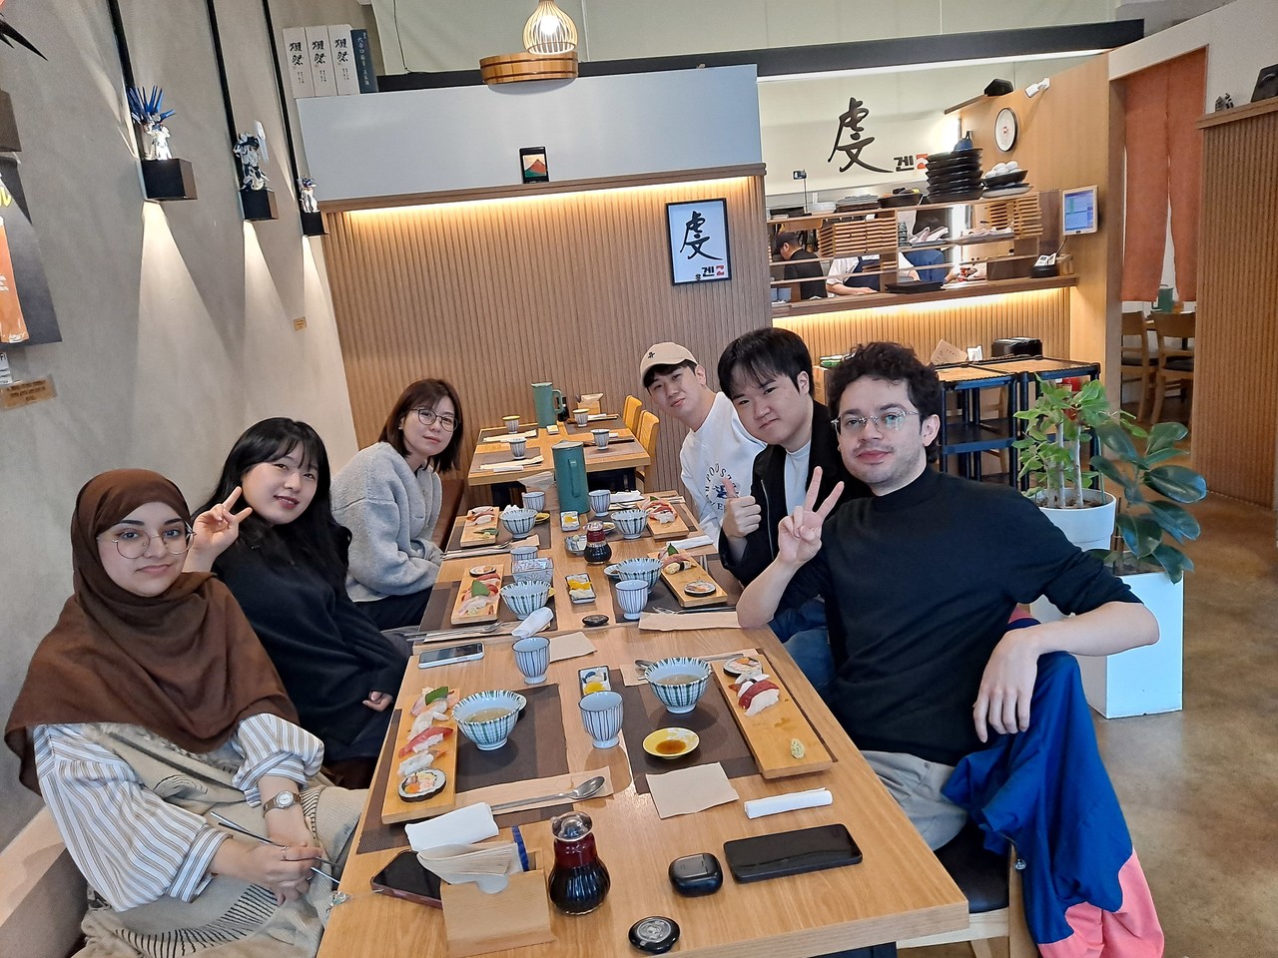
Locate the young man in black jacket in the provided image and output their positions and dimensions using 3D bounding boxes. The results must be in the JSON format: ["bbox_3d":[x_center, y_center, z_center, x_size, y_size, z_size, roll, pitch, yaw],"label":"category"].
[{"bbox_3d":[0.352,0.344,2.085,0.700,1.360,0.540,-17,17,-42],"label":"young man in black jacket"}]

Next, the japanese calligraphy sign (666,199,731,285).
[{"bbox_3d":[0.329,-1.288,5.006,0.328,0.432,0.022,-7,13,-6],"label":"japanese calligraphy sign"}]

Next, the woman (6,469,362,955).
[{"bbox_3d":[-0.668,0.608,1.595,0.680,1.240,0.560,4,16,38],"label":"woman"}]

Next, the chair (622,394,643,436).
[{"bbox_3d":[-0.202,-0.013,5.025,0.500,0.790,0.440,-8,13,-8],"label":"chair"}]

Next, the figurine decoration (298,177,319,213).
[{"bbox_3d":[-1.587,-1.364,4.431,0.090,0.148,0.075,-15,15,-35],"label":"figurine decoration"}]

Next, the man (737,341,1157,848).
[{"bbox_3d":[0.401,0.462,1.560,0.740,1.330,0.640,4,16,37],"label":"man"}]

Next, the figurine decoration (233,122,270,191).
[{"bbox_3d":[-1.496,-1.242,3.560,0.110,0.230,0.085,-15,16,-35],"label":"figurine decoration"}]

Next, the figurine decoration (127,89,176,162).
[{"bbox_3d":[-1.394,-1.023,2.651,0.110,0.195,0.085,-15,16,-35],"label":"figurine decoration"}]

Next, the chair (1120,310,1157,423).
[{"bbox_3d":[3.731,-0.861,6.835,0.500,0.785,0.440,-11,14,-20],"label":"chair"}]

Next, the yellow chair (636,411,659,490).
[{"bbox_3d":[-0.131,0.158,4.254,0.520,0.860,0.430,-7,13,-6],"label":"yellow chair"}]

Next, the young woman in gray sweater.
[{"bbox_3d":[-0.640,0.333,2.774,0.640,1.220,0.480,-4,13,10],"label":"young woman in gray sweater"}]

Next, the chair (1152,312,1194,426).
[{"bbox_3d":[3.875,-0.762,6.338,0.500,0.785,0.440,-9,13,-12],"label":"chair"}]

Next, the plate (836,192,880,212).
[{"bbox_3d":[1.491,-1.919,6.416,0.300,0.105,0.270,-7,13,-6],"label":"plate"}]

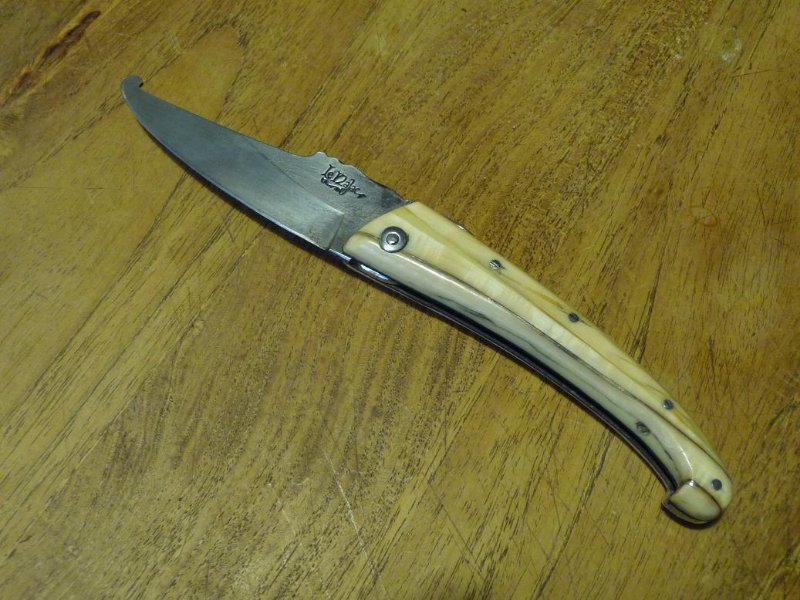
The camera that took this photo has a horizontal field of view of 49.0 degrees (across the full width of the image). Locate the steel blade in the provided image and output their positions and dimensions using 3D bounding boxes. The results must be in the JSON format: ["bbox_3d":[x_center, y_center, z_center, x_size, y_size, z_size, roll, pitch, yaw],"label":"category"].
[{"bbox_3d":[-0.041,-0.037,0.249,0.100,0.004,0.027,24,66,11],"label":"steel blade"}]

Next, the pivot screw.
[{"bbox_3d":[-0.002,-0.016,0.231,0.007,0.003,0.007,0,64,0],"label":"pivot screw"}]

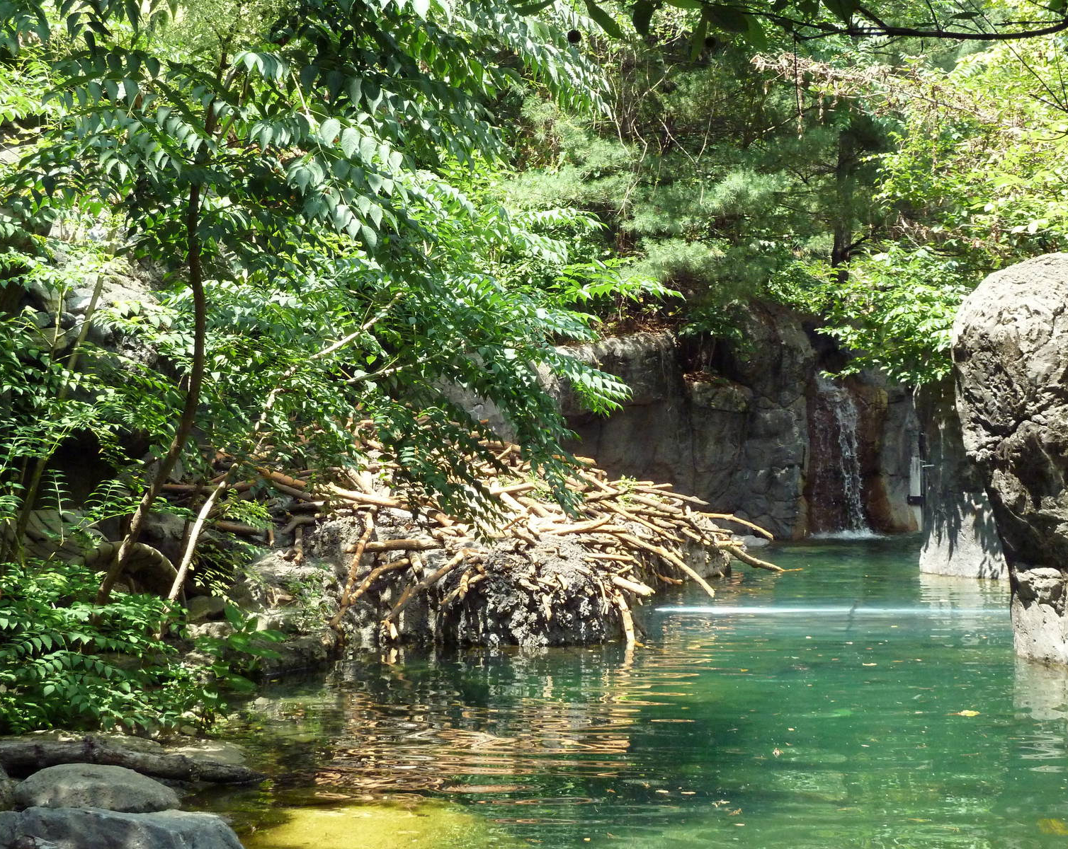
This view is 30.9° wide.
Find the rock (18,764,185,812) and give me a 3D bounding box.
[{"bbox_3d":[-1.696,1.425,7.500,0.630,0.200,0.420,0,3,-6],"label":"rock"}]

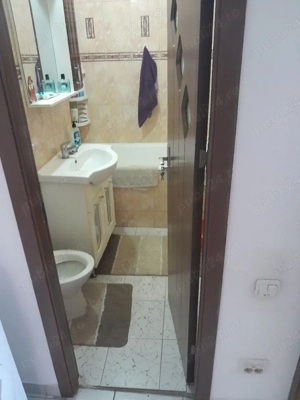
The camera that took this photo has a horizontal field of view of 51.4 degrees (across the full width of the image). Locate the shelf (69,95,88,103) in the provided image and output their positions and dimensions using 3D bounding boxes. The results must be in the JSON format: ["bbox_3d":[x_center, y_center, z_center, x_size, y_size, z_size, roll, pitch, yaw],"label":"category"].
[{"bbox_3d":[-0.705,-0.981,3.021,0.170,0.040,0.170,1,26,5],"label":"shelf"}]

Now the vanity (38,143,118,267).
[{"bbox_3d":[-0.453,0.046,2.401,0.465,0.770,0.710,1,26,5],"label":"vanity"}]

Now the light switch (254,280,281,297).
[{"bbox_3d":[0.417,0.313,1.106,0.079,0.074,0.016,1,26,5],"label":"light switch"}]

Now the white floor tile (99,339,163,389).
[{"bbox_3d":[-0.089,0.862,1.651,0.300,0.010,0.295,1,26,5],"label":"white floor tile"}]

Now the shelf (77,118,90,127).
[{"bbox_3d":[-0.695,-0.766,3.126,0.170,0.040,0.170,1,26,5],"label":"shelf"}]

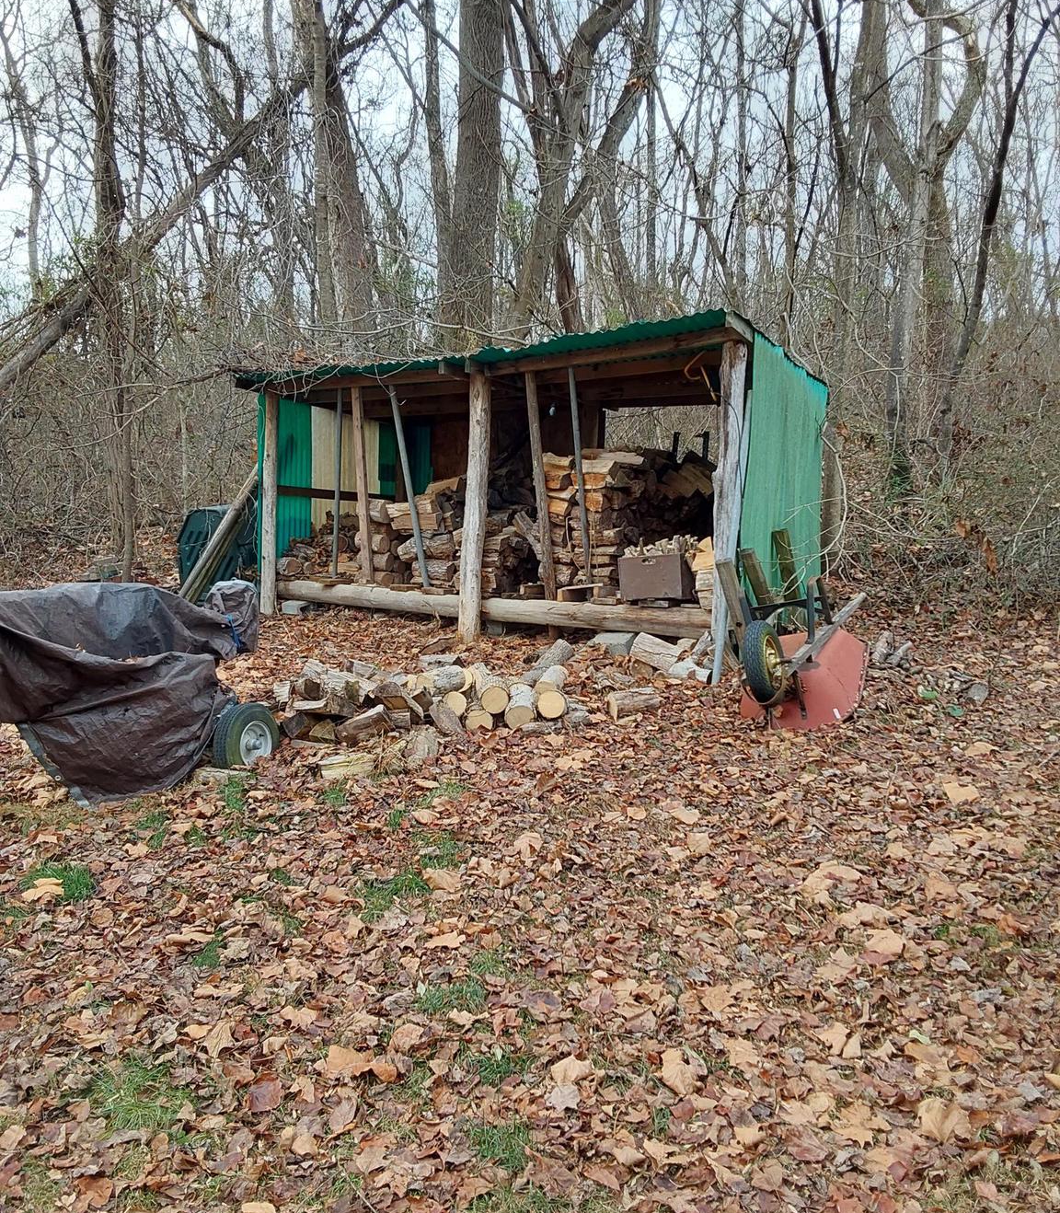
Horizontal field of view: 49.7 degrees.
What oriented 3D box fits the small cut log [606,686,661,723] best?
[{"bbox_3d":[0.492,0.466,5.450,0.270,0.130,0.130,-9,9,-21],"label":"small cut log"}]

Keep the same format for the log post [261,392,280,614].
[{"bbox_3d":[-1.884,-0.747,8.293,0.105,1.621,0.105,2,5,0],"label":"log post"}]

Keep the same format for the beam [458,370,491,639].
[{"bbox_3d":[-0.337,-0.609,6.981,0.130,1.680,0.130,2,5,0],"label":"beam"}]

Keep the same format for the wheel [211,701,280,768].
[{"bbox_3d":[-1.338,0.618,5.400,0.110,0.365,0.365,5,6,35],"label":"wheel"}]

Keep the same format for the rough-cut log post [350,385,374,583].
[{"bbox_3d":[-1.129,-0.807,7.720,0.089,1.352,0.045,6,12,40],"label":"rough-cut log post"}]

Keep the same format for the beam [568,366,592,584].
[{"bbox_3d":[0.284,-0.738,6.550,0.050,1.253,0.050,5,15,40],"label":"beam"}]

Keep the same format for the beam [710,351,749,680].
[{"bbox_3d":[0.991,-0.510,5.850,0.140,1.673,0.140,6,6,40],"label":"beam"}]

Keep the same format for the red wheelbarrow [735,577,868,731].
[{"bbox_3d":[1.358,0.222,5.680,0.660,0.600,1.360,-1,11,27],"label":"red wheelbarrow"}]

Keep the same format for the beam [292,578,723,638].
[{"bbox_3d":[-0.455,-0.010,7.184,3.663,0.150,0.150,4,5,40],"label":"beam"}]

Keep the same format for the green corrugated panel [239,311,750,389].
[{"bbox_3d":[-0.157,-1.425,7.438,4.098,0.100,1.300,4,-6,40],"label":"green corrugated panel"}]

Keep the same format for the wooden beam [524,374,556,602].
[{"bbox_3d":[0.069,-0.677,6.720,0.070,1.422,0.070,2,11,40],"label":"wooden beam"}]

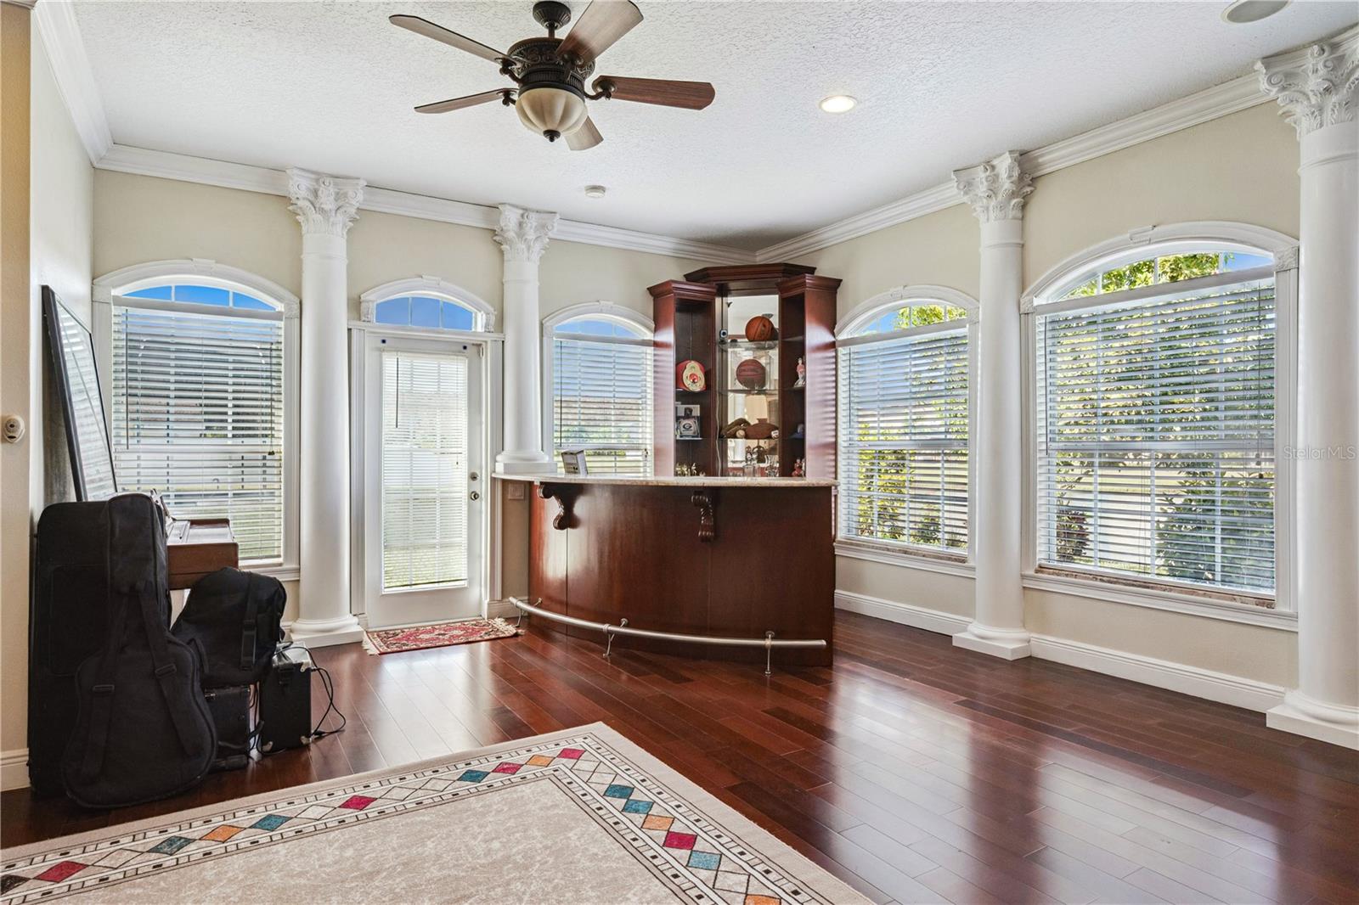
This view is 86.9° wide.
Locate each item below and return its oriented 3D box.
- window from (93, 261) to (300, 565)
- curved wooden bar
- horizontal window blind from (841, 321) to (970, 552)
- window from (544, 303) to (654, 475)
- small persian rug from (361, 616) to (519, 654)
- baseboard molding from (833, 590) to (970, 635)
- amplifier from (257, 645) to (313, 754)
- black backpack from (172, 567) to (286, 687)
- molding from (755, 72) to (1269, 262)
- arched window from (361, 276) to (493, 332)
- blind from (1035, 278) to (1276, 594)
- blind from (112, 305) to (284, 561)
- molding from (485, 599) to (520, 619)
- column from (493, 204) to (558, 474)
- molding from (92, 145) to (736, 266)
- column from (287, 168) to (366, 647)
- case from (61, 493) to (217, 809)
[{"bbox_3d":[-3.007,-0.228,4.525,1.073,1.952,0.130,0,0,-29],"label":"window"},{"bbox_3d":[-0.209,0.710,4.726,2.647,1.080,0.852,0,0,27],"label":"curved wooden bar"},{"bbox_3d":[1.628,-0.077,5.360,0.060,1.546,1.192,0,0,-34],"label":"horizontal window blind"},{"bbox_3d":[-0.606,-0.228,5.844,1.070,1.965,0.130,0,0,-30],"label":"window"},{"bbox_3d":[-1.627,1.230,4.846,0.930,0.012,0.610,0,0,-30],"label":"small persian rug"},{"bbox_3d":[1.594,1.174,5.270,0.022,0.152,1.225,0,0,-34],"label":"baseboard molding"},{"bbox_3d":[-1.720,1.057,3.125,0.200,0.356,0.380,0,0,-28],"label":"amplifier"},{"bbox_3d":[-1.910,0.715,3.040,0.360,0.470,0.250,0,0,-16],"label":"black backpack"},{"bbox_3d":[1.706,-1.718,4.892,0.110,0.135,3.880,0,0,-34],"label":"molding"},{"bbox_3d":[-1.814,-1.076,5.192,0.920,0.365,0.120,0,0,-29],"label":"arched window"},{"bbox_3d":[2.514,-0.085,3.856,0.060,1.540,1.160,0,0,-34],"label":"blind"},{"bbox_3d":[-3.031,-0.083,4.552,0.904,1.589,0.060,0,0,-29],"label":"blind"},{"bbox_3d":[-1.308,1.180,5.432,0.325,0.140,0.022,0,0,-29],"label":"molding"},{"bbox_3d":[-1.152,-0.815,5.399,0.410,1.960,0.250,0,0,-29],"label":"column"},{"bbox_3d":[-1.339,-1.730,5.345,4.774,0.130,0.120,0,0,-29],"label":"molding"},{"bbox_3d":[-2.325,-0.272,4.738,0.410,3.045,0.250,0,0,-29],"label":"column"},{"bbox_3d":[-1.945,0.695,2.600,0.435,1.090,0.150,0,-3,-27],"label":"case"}]

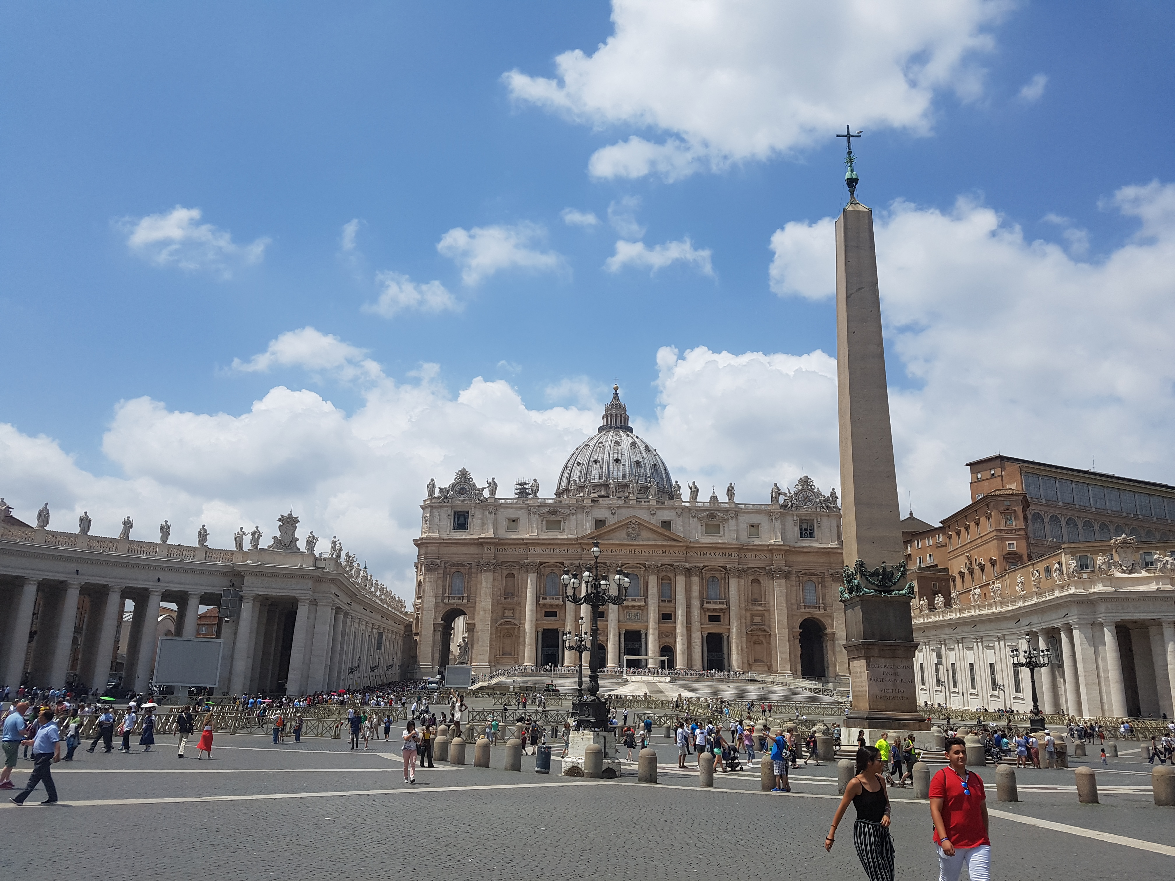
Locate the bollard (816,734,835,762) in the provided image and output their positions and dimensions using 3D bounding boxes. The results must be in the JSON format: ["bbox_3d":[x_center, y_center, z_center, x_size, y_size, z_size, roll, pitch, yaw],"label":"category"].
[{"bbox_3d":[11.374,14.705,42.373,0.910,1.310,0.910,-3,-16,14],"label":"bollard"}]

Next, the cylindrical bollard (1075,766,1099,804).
[{"bbox_3d":[14.522,9.999,25.642,0.570,0.973,0.570,-7,-18,27],"label":"cylindrical bollard"}]

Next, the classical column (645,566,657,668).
[{"bbox_3d":[17.979,47.038,237.958,3.200,28.040,3.200,2,-16,-1],"label":"classical column"}]

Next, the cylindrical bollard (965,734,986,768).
[{"bbox_3d":[19.180,15.329,43.709,1.070,1.482,1.070,1,-16,0],"label":"cylindrical bollard"}]

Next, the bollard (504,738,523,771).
[{"bbox_3d":[-2.605,11.151,31.309,0.580,1.064,0.580,3,-16,-4],"label":"bollard"}]

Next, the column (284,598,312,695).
[{"bbox_3d":[-35.645,25.617,108.727,1.750,12.167,1.750,6,-16,-17],"label":"column"}]

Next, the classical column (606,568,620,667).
[{"bbox_3d":[7.027,46.914,237.959,3.200,28.044,3.200,2,-16,-1],"label":"classical column"}]

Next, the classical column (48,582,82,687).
[{"bbox_3d":[-63.218,23.723,107.336,2.000,13.003,2.000,1,-16,0],"label":"classical column"}]

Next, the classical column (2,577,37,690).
[{"bbox_3d":[-64.012,22.044,99.816,1.850,12.800,1.850,12,-19,-31],"label":"classical column"}]

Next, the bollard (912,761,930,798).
[{"bbox_3d":[9.780,9.957,25.878,0.470,1.010,0.470,-4,-16,19],"label":"bollard"}]

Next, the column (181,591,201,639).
[{"bbox_3d":[-50.372,25.520,111.103,1.800,12.800,1.800,12,-19,-31],"label":"column"}]

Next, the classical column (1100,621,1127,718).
[{"bbox_3d":[67.118,29.094,112.087,1.750,12.167,1.750,-8,-18,29],"label":"classical column"}]

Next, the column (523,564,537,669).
[{"bbox_3d":[-15.178,46.958,238.627,3.300,28.100,3.300,2,-15,-1],"label":"column"}]

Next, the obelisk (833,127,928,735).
[{"bbox_3d":[17.198,-2.622,54.358,3.500,39.107,3.500,2,-16,-2],"label":"obelisk"}]

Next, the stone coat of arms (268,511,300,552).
[{"bbox_3d":[-41.090,12.414,119.804,4.000,5.355,1.400,12,-19,-32],"label":"stone coat of arms"}]

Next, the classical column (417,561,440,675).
[{"bbox_3d":[-42.659,47.469,237.123,4.000,30.400,2.600,2,-15,-1],"label":"classical column"}]

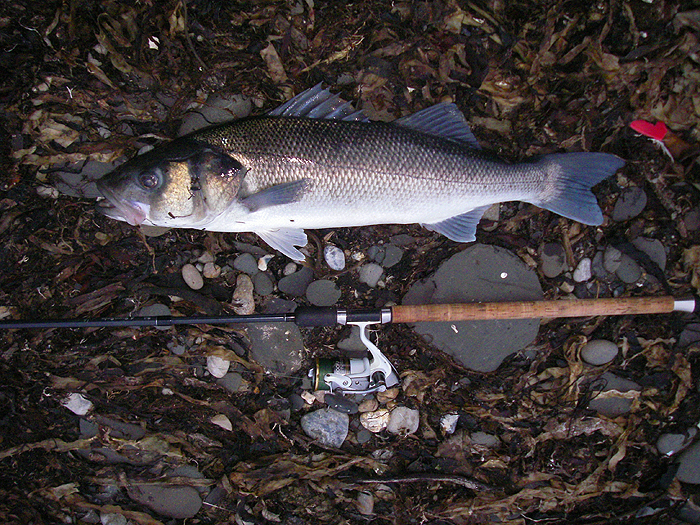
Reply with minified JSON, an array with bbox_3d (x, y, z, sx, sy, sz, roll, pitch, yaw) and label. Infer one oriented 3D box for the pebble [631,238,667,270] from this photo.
[{"bbox_3d":[0.389,-0.009,1.004,0.033,0.018,0.055,-39,81,-8],"label":"pebble"}]

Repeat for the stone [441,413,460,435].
[{"bbox_3d":[0.127,0.205,0.988,0.022,0.014,0.029,17,79,3],"label":"stone"}]

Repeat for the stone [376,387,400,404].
[{"bbox_3d":[0.050,0.170,0.995,0.028,0.014,0.021,-10,79,-2],"label":"stone"}]

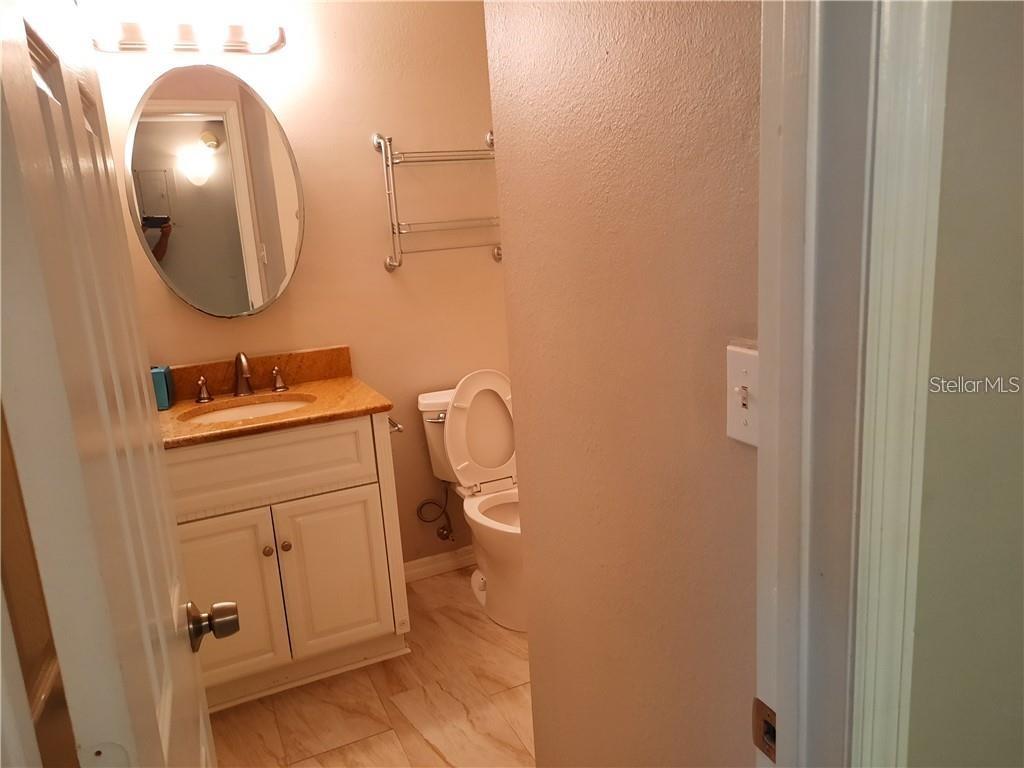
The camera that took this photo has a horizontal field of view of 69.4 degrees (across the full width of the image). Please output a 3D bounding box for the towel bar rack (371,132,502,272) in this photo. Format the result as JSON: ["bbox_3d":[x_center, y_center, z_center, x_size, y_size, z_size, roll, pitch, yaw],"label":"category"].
[{"bbox_3d":[-0.243,-0.691,2.779,0.494,0.498,0.130,-9,14,-24],"label":"towel bar rack"}]

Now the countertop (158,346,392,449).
[{"bbox_3d":[-0.850,0.033,2.391,0.790,0.133,0.554,-9,14,-24],"label":"countertop"}]

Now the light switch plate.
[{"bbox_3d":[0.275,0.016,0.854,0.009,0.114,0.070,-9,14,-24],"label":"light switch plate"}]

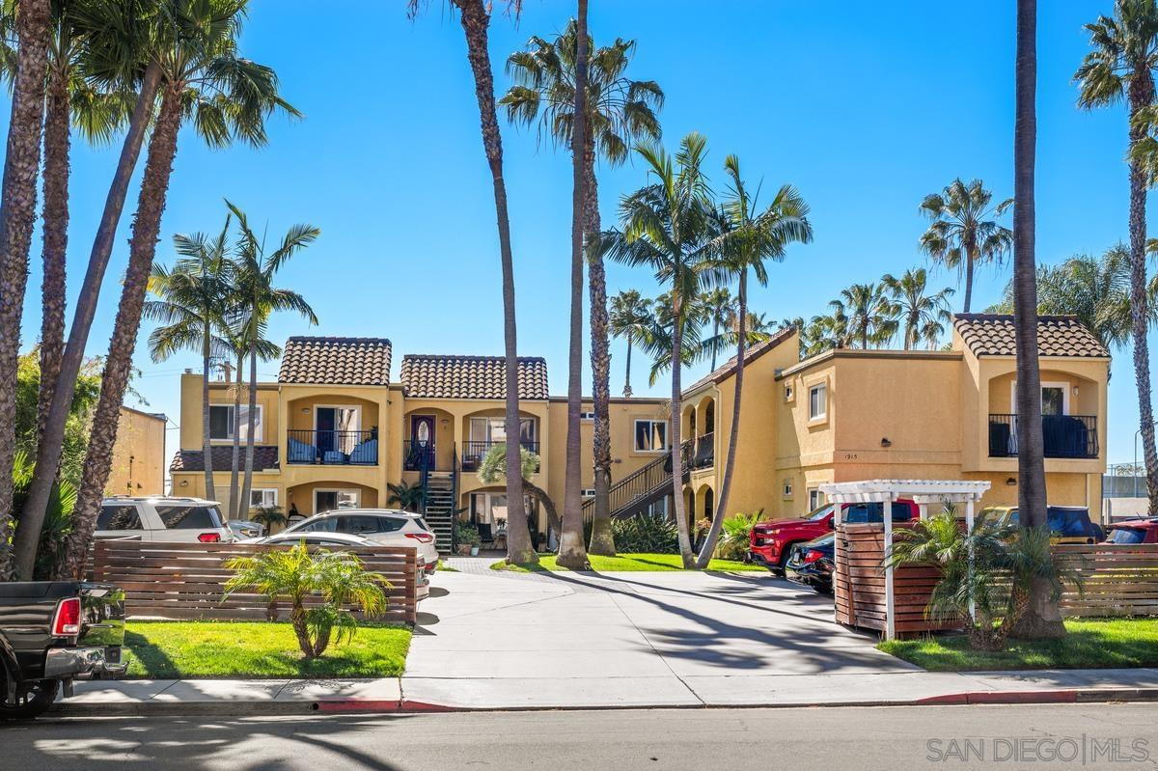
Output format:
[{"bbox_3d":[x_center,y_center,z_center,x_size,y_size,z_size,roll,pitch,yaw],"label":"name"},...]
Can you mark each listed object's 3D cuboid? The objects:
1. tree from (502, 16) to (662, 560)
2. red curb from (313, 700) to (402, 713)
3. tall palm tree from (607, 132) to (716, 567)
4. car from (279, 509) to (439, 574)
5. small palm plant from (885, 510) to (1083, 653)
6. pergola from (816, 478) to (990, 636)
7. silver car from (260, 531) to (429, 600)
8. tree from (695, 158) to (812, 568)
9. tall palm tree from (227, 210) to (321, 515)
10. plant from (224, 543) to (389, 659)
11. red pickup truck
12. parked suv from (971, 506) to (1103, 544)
[{"bbox_3d":[0.058,-3.492,45.214,5.440,18.340,5.440,1,-5,-5],"label":"tree"},{"bbox_3d":[-2.526,3.659,15.400,1.020,0.140,0.180,1,-3,-7],"label":"red curb"},{"bbox_3d":[2.306,-0.986,37.300,3.100,12.000,3.100,1,-3,-7],"label":"tall palm tree"},{"bbox_3d":[-5.225,3.439,28.387,4.520,1.680,1.840,1,-5,-5],"label":"car"},{"bbox_3d":[5.714,2.744,19.200,2.600,2.030,2.300,1,-3,-7],"label":"small palm plant"},{"bbox_3d":[4.980,2.648,20.700,2.050,2.350,1.800,1,-3,-21],"label":"pergola"},{"bbox_3d":[-5.085,3.263,23.600,4.750,1.460,1.830,1,-3,-2],"label":"silver car"},{"bbox_3d":[5.045,-0.707,39.129,3.430,11.860,3.200,1,-5,-5],"label":"tree"},{"bbox_3d":[-9.302,-0.264,41.000,2.900,10.700,2.900,1,-3,-7],"label":"tall palm tree"},{"bbox_3d":[-3.740,2.930,18.464,2.220,1.560,2.100,1,-5,-5],"label":"plant"},{"bbox_3d":[7.600,3.962,35.200,5.850,1.930,2.060,1,-3,-8],"label":"red pickup truck"},{"bbox_3d":[9.938,3.679,31.098,3.900,1.780,1.700,1,-5,-5],"label":"parked suv"}]

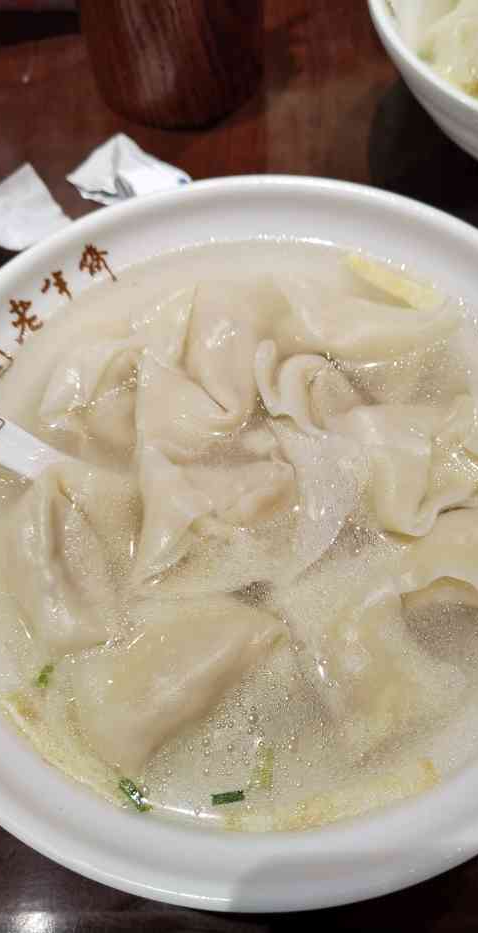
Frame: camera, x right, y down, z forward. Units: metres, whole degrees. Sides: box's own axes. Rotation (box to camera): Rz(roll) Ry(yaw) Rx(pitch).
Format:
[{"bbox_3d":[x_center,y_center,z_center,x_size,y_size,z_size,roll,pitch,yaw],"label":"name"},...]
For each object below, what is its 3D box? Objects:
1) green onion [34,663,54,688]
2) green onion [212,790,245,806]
[{"bbox_3d":[-0.055,0.059,0.197,0.003,0.002,0.007,20,67,13],"label":"green onion"},{"bbox_3d":[-0.003,0.085,0.180,0.009,0.002,0.003,-8,64,0],"label":"green onion"}]

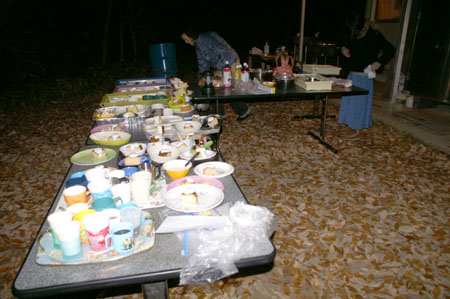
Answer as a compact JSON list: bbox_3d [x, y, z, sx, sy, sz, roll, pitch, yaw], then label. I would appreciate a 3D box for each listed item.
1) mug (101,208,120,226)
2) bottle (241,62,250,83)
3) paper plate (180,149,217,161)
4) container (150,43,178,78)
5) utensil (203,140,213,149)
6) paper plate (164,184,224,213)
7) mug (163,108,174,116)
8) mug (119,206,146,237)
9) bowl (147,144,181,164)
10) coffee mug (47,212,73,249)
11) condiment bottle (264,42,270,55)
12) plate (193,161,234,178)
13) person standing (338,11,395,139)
[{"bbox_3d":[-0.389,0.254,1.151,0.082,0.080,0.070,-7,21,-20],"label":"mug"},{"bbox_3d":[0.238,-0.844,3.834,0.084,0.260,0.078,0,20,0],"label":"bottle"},{"bbox_3d":[-0.141,0.035,1.803,0.191,0.026,0.191,0,20,0],"label":"paper plate"},{"bbox_3d":[-1.357,-1.916,7.600,0.580,0.900,0.580,-3,20,-9],"label":"container"},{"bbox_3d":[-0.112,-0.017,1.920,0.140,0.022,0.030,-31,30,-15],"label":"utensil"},{"bbox_3d":[-0.124,0.201,1.387,0.242,0.022,0.242,0,20,0],"label":"paper plate"},{"bbox_3d":[-0.437,-0.267,2.621,0.085,0.080,0.077,-3,20,-9],"label":"mug"},{"bbox_3d":[-0.332,0.262,1.224,0.105,0.077,0.083,0,20,0],"label":"mug"},{"bbox_3d":[-0.337,0.033,1.854,0.177,0.063,0.177,0,20,0],"label":"bowl"},{"bbox_3d":[-0.557,0.277,1.142,0.085,0.104,0.077,0,20,0],"label":"coffee mug"},{"bbox_3d":[0.845,-1.992,6.660,0.090,0.233,0.070,0,20,0],"label":"condiment bottle"},{"bbox_3d":[-0.052,0.109,1.631,0.195,0.026,0.195,0,20,0],"label":"plate"},{"bbox_3d":[1.790,-0.925,4.300,0.600,1.580,0.500,-7,21,-18],"label":"person standing"}]

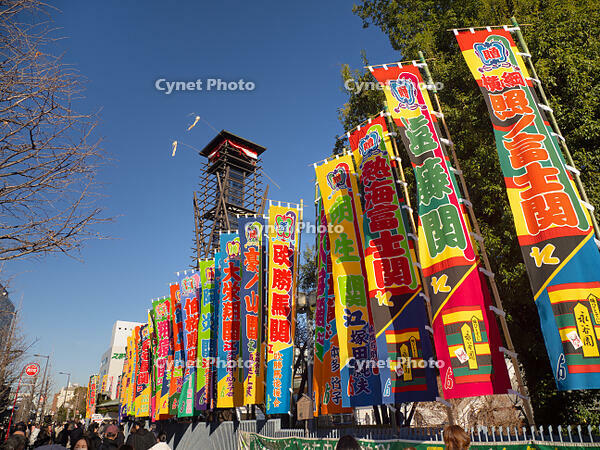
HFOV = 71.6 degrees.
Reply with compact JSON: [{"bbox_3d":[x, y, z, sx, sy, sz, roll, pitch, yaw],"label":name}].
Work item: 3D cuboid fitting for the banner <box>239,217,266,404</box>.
[{"bbox_3d":[-1.352,2.231,11.964,0.880,5.420,0.250,-13,-25,20],"label":"banner"}]

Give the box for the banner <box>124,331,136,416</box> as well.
[{"bbox_3d":[-10.973,9.568,27.105,0.900,5.300,0.100,5,-26,-15],"label":"banner"}]

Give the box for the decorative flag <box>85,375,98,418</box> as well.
[{"bbox_3d":[-27.285,22.534,54.711,0.900,5.300,0.100,6,-26,-18],"label":"decorative flag"}]

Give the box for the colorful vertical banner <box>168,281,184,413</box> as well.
[{"bbox_3d":[-5.403,5.289,18.188,0.900,5.420,0.220,-18,-25,25],"label":"colorful vertical banner"}]

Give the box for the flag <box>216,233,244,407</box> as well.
[{"bbox_3d":[-2.109,2.715,12.922,0.900,5.350,0.180,-6,-25,7],"label":"flag"}]

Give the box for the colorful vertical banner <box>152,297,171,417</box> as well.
[{"bbox_3d":[-6.401,6.107,19.524,0.900,5.350,0.180,-10,-25,0],"label":"colorful vertical banner"}]

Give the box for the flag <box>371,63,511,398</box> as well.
[{"bbox_3d":[1.980,-0.314,6.335,0.900,5.350,0.200,-4,-24,-7],"label":"flag"}]

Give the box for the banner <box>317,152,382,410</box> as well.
[{"bbox_3d":[0.961,0.899,8.814,0.920,5.420,0.220,-20,-29,32],"label":"banner"}]

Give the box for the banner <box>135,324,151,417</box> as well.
[{"bbox_3d":[-9.357,8.688,25.135,0.900,5.300,0.100,4,-25,-14],"label":"banner"}]

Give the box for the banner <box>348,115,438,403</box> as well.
[{"bbox_3d":[1.570,0.354,7.695,0.920,5.420,0.200,-18,-28,30],"label":"banner"}]

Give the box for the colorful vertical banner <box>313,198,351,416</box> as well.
[{"bbox_3d":[0.820,1.600,10.000,0.900,5.350,0.200,-5,-25,12],"label":"colorful vertical banner"}]

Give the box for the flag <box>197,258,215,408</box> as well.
[{"bbox_3d":[-3.419,3.858,15.326,0.900,5.350,0.180,-10,-26,15],"label":"flag"}]

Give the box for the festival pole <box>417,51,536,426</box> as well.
[{"bbox_3d":[2.630,0.231,6.150,0.080,7.400,0.080,-4,-24,-7],"label":"festival pole"}]

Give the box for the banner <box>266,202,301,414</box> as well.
[{"bbox_3d":[-0.479,1.950,10.843,0.880,5.420,0.250,-6,-24,13],"label":"banner"}]

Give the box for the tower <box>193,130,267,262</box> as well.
[{"bbox_3d":[-3.586,2.639,21.504,3.000,16.000,3.000,19,-32,-41],"label":"tower"}]

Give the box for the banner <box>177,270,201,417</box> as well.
[{"bbox_3d":[-4.218,4.380,15.897,0.900,5.350,0.180,-11,-26,10],"label":"banner"}]

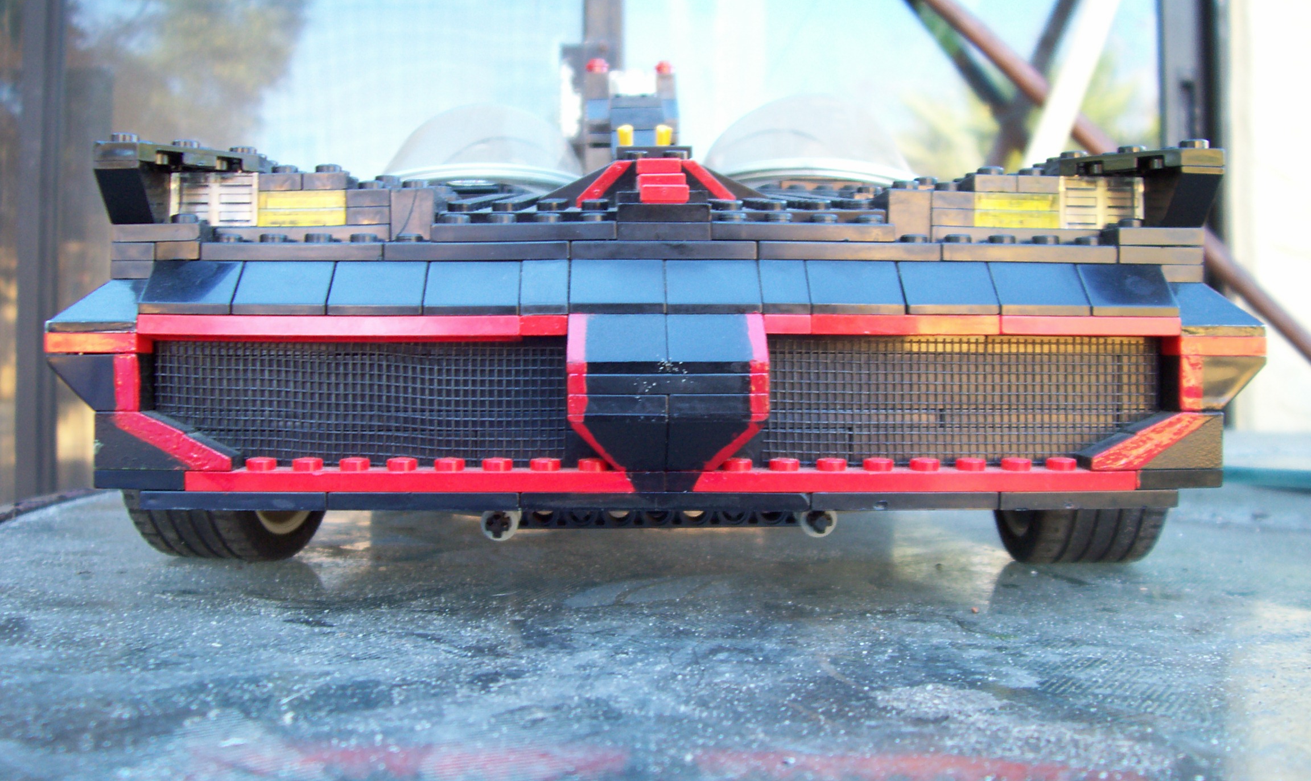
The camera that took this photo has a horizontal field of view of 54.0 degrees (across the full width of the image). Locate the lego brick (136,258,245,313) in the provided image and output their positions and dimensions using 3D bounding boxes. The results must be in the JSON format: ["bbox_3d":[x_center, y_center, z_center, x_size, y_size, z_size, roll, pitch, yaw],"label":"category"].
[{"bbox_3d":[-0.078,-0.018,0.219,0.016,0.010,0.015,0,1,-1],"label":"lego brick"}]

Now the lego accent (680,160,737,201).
[{"bbox_3d":[0.010,-0.040,0.247,0.010,0.011,0.020,0,2,-2],"label":"lego accent"}]

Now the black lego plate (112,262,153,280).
[{"bbox_3d":[-0.089,-0.021,0.223,0.008,0.003,0.009,0,2,-2],"label":"black lego plate"}]

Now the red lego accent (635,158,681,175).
[{"bbox_3d":[0.001,-0.042,0.243,0.008,0.003,0.008,0,1,-2],"label":"red lego accent"}]

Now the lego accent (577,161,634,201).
[{"bbox_3d":[-0.009,-0.040,0.244,0.010,0.010,0.015,0,1,-2],"label":"lego accent"}]

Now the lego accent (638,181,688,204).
[{"bbox_3d":[0.002,-0.034,0.228,0.009,0.004,0.007,0,2,-2],"label":"lego accent"}]

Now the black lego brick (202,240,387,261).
[{"bbox_3d":[-0.062,-0.024,0.226,0.032,0.003,0.011,0,1,-1],"label":"black lego brick"}]

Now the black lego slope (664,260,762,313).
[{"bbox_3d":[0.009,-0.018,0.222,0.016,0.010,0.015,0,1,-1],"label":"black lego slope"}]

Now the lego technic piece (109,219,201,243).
[{"bbox_3d":[-0.085,-0.027,0.223,0.016,0.003,0.009,0,1,-2],"label":"lego technic piece"}]

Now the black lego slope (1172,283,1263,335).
[{"bbox_3d":[0.095,-0.014,0.223,0.016,0.010,0.014,0,1,-2],"label":"black lego slope"}]

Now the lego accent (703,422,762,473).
[{"bbox_3d":[0.013,0.009,0.211,0.010,0.008,0.007,0,1,-2],"label":"lego accent"}]

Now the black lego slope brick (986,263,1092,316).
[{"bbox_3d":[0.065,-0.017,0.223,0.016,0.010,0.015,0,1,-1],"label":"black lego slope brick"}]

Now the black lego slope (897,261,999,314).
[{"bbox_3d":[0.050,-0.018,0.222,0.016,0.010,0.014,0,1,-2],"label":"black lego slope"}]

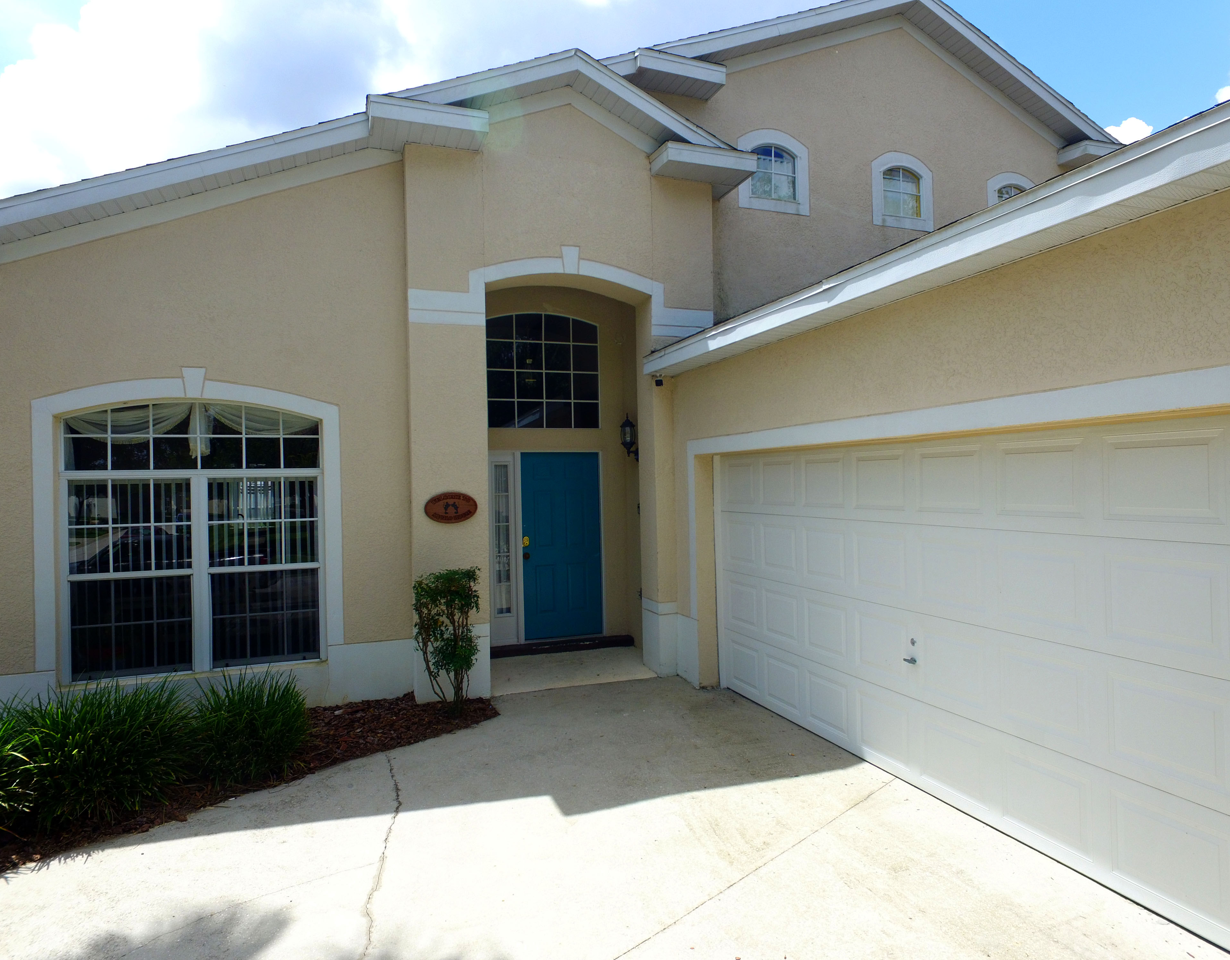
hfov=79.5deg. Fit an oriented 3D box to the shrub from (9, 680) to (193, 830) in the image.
[{"bbox_3d":[-3.146,1.587,4.546,0.940,0.680,0.880,-1,0,-20],"label":"shrub"}]

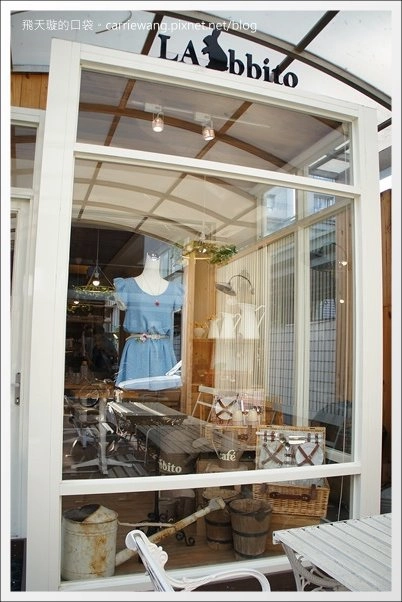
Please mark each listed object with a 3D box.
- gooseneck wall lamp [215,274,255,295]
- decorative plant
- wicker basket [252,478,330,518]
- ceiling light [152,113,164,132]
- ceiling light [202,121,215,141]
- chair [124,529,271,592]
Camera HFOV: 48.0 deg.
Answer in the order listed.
[{"bbox_3d":[0.328,-0.157,4.420,0.400,0.210,0.240,3,-5,-18],"label":"gooseneck wall lamp"},{"bbox_3d":[0.067,-0.467,4.350,0.560,0.170,0.560,1,-5,0],"label":"decorative plant"},{"bbox_3d":[0.573,1.257,2.946,0.470,0.190,0.320,1,-5,6],"label":"wicker basket"},{"bbox_3d":[-0.309,-1.296,3.280,0.085,0.140,0.085,3,-5,-18],"label":"ceiling light"},{"bbox_3d":[0.056,-1.283,3.400,0.085,0.140,0.085,3,-5,-18],"label":"ceiling light"},{"bbox_3d":[0.091,1.221,1.383,0.590,0.850,0.570,3,-5,-18],"label":"chair"}]

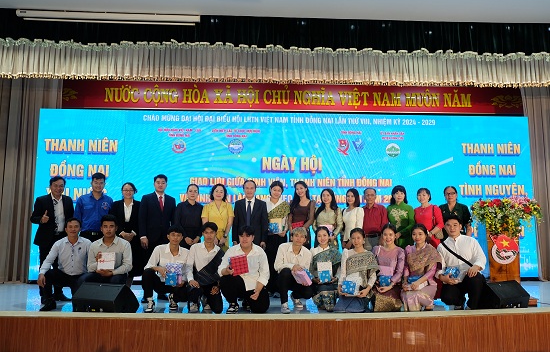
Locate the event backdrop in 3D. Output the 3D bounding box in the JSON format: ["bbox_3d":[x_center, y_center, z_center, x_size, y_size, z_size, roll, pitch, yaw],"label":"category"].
[{"bbox_3d":[0.322,0.342,7.605,9.141,3.030,0.140,1,-6,-3],"label":"event backdrop"}]

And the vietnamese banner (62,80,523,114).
[{"bbox_3d":[0.417,-1.542,7.933,9.172,0.620,0.080,1,-6,-3],"label":"vietnamese banner"}]

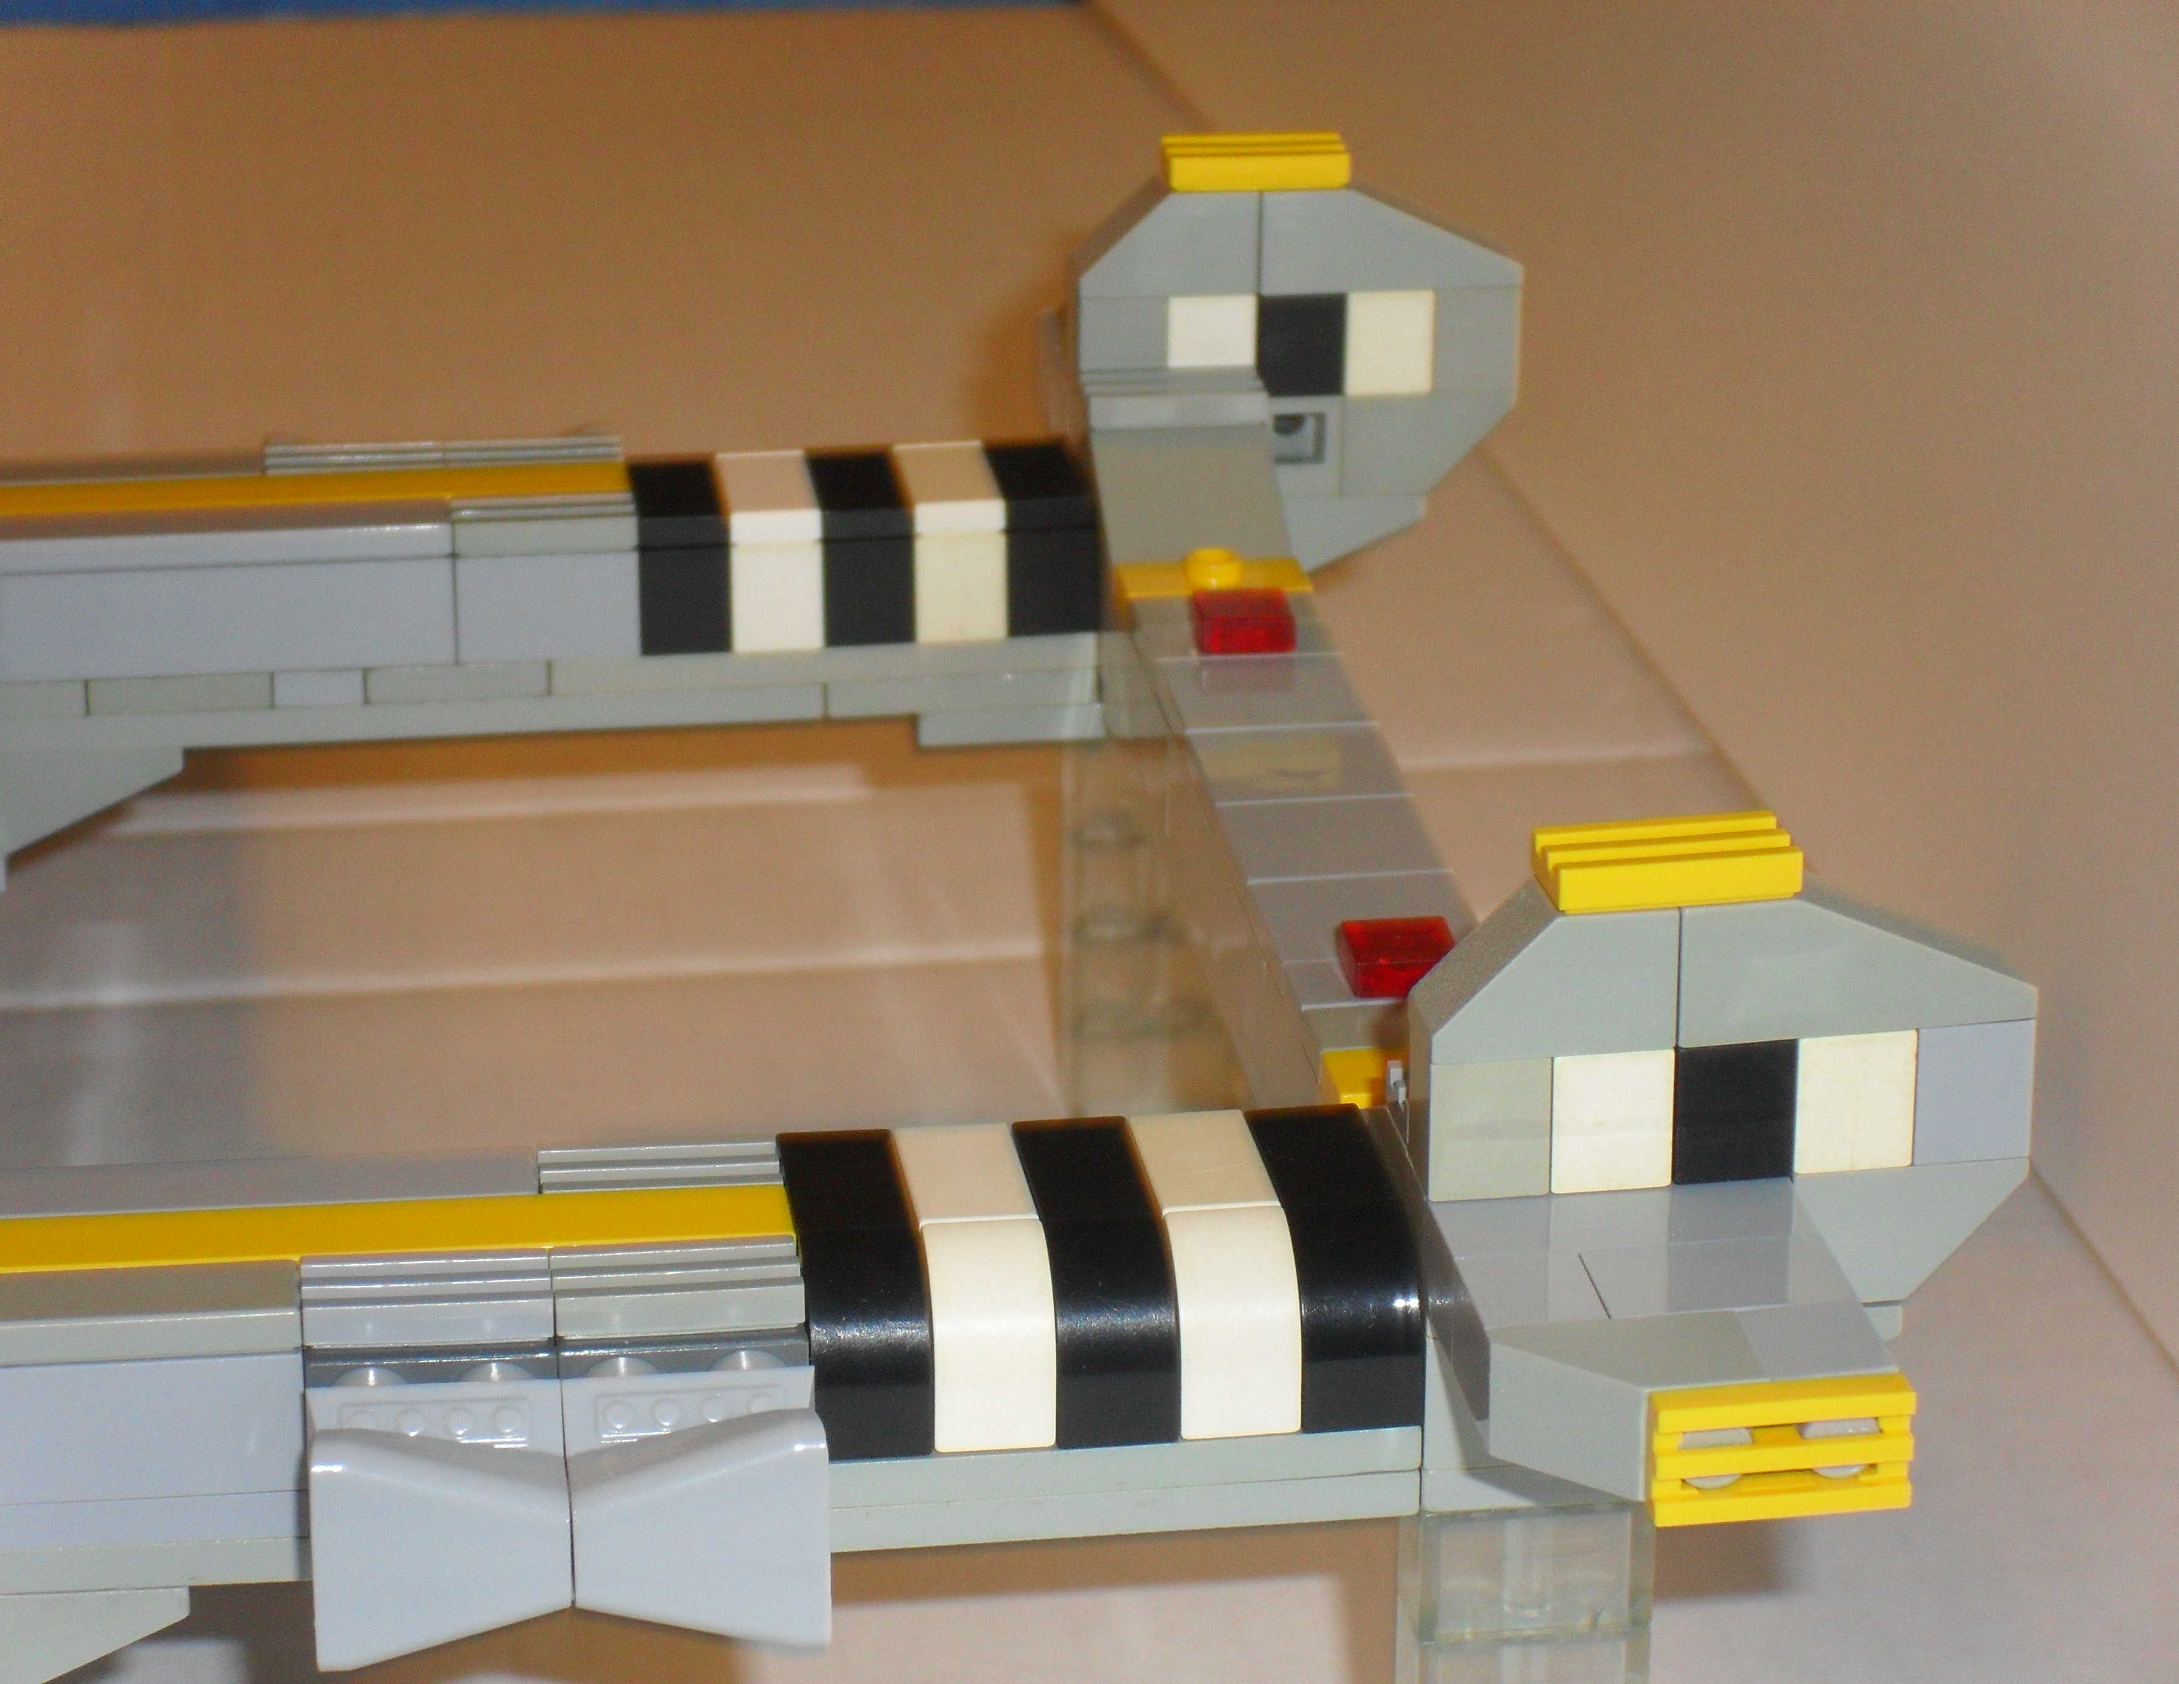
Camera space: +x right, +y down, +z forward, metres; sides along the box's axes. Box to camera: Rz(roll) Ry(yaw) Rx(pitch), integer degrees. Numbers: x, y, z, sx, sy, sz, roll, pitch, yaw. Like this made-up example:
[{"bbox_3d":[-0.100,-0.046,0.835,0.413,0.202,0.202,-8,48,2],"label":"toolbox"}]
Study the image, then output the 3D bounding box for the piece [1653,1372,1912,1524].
[{"bbox_3d":[0.042,0.037,0.419,0.016,0.008,0.003,-3,21,-8],"label":"piece"}]

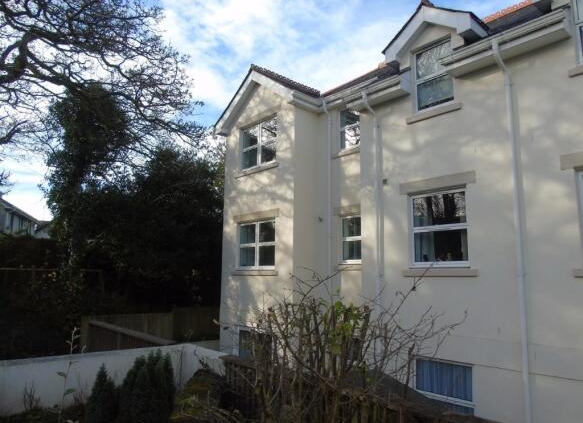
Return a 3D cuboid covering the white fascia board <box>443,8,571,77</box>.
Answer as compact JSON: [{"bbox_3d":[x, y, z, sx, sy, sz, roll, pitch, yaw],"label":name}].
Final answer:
[{"bbox_3d":[3.076,-2.398,6.181,0.339,0.252,1.696,9,-12,-42],"label":"white fascia board"}]

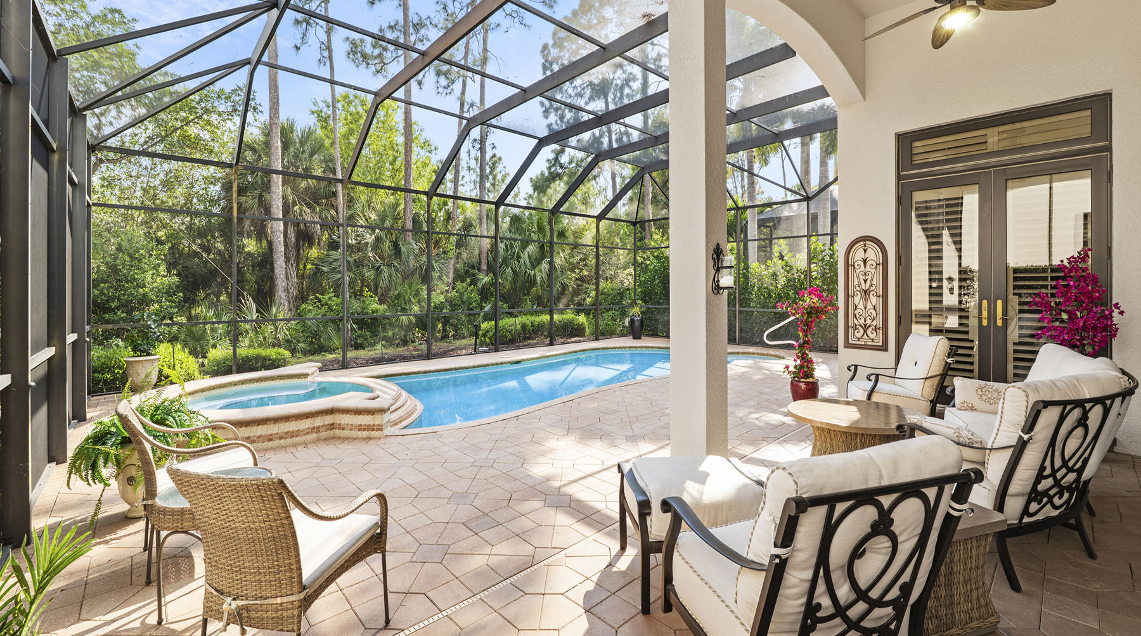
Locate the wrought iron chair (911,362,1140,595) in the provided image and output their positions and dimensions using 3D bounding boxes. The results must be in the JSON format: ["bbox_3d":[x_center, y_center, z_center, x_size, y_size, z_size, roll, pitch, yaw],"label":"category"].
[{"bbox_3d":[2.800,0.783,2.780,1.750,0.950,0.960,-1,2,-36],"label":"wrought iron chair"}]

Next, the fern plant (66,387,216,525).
[{"bbox_3d":[-2.830,0.851,2.900,0.900,0.800,0.870,2,2,45],"label":"fern plant"}]

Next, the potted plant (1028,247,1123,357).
[{"bbox_3d":[4.420,0.304,3.880,0.760,1.780,0.700,2,2,45],"label":"potted plant"}]

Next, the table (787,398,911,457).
[{"bbox_3d":[2.170,0.973,3.380,0.940,0.500,0.940,2,2,45],"label":"table"}]

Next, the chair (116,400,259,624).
[{"bbox_3d":[-2.100,0.847,2.450,0.570,0.860,0.620,2,2,44],"label":"chair"}]

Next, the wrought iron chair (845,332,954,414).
[{"bbox_3d":[3.340,0.684,4.570,0.840,0.940,0.730,0,2,13],"label":"wrought iron chair"}]

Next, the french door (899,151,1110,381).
[{"bbox_3d":[4.370,-0.243,4.590,1.540,2.530,0.120,2,2,45],"label":"french door"}]

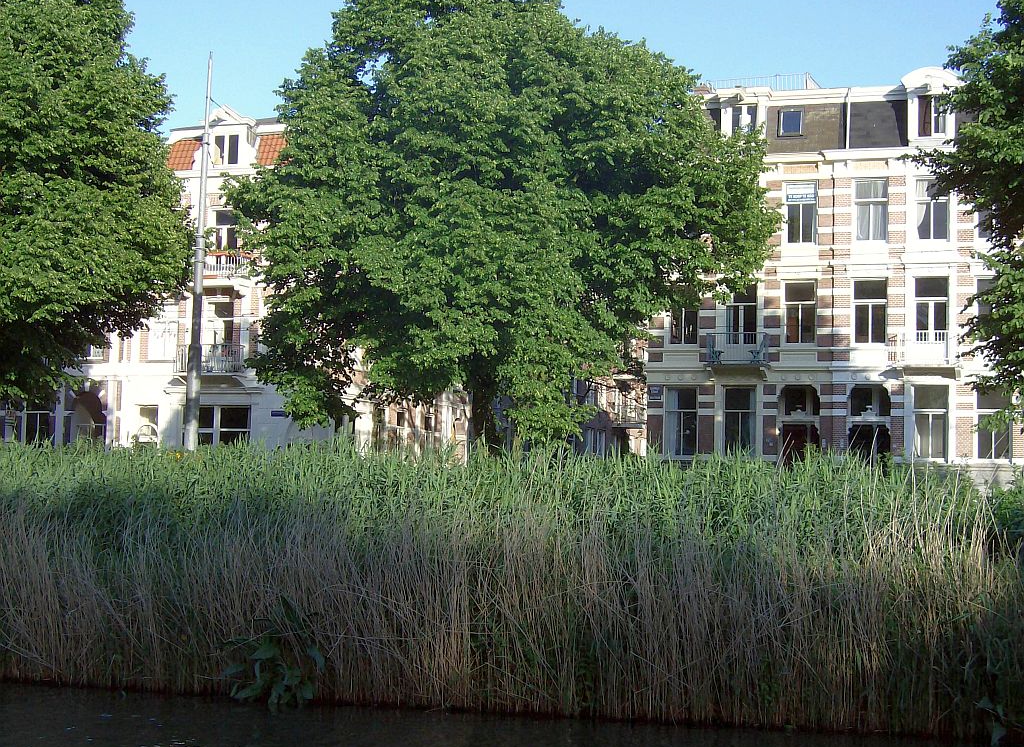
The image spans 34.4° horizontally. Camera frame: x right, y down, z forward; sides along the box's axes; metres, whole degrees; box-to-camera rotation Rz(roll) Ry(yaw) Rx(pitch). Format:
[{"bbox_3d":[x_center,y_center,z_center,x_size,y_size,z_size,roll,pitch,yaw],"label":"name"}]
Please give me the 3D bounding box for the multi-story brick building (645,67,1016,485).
[{"bbox_3d":[10.784,-3.005,55.462,12.052,13.547,4.000,0,-5,18],"label":"multi-story brick building"}]

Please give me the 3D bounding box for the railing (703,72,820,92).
[{"bbox_3d":[8.815,-9.692,58.016,3.600,1.000,2.200,0,-5,18],"label":"railing"}]

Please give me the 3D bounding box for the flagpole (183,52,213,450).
[{"bbox_3d":[-7.083,-2.606,37.629,0.310,9.539,0.310,1,-5,18],"label":"flagpole"}]

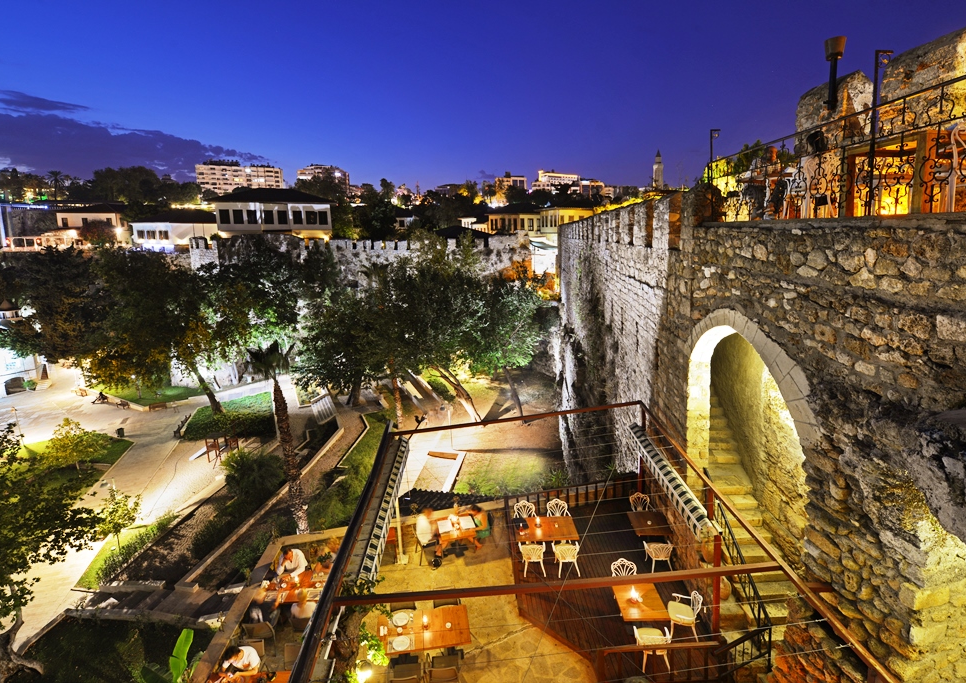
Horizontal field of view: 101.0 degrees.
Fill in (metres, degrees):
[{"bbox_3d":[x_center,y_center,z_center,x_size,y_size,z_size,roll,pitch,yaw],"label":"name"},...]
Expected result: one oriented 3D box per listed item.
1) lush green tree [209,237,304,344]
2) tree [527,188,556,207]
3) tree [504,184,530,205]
[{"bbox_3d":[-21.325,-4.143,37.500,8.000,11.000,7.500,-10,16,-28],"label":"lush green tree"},{"bbox_3d":[14.357,-32.711,96.874,6.800,8.000,6.500,-1,15,0],"label":"tree"},{"bbox_3d":[8.319,-34.435,99.501,6.600,8.500,6.500,-1,15,0],"label":"tree"}]

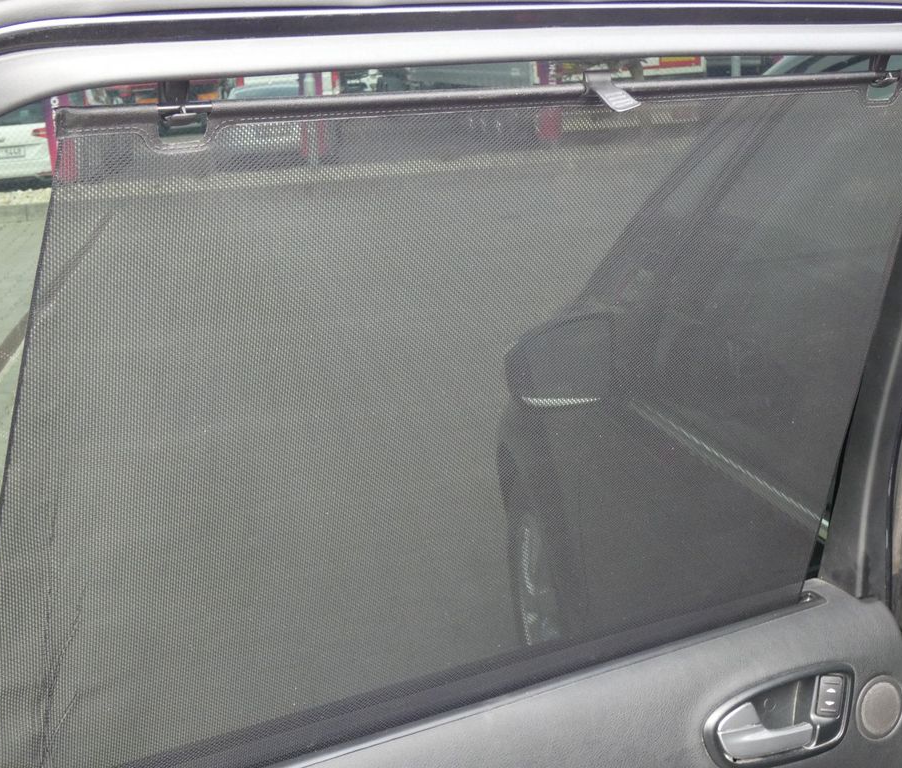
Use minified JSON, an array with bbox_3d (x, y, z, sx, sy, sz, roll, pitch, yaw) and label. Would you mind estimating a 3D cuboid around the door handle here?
[{"bbox_3d":[0.243,0.270,0.985,0.088,0.043,0.028,-9,14,-28],"label":"door handle"}]

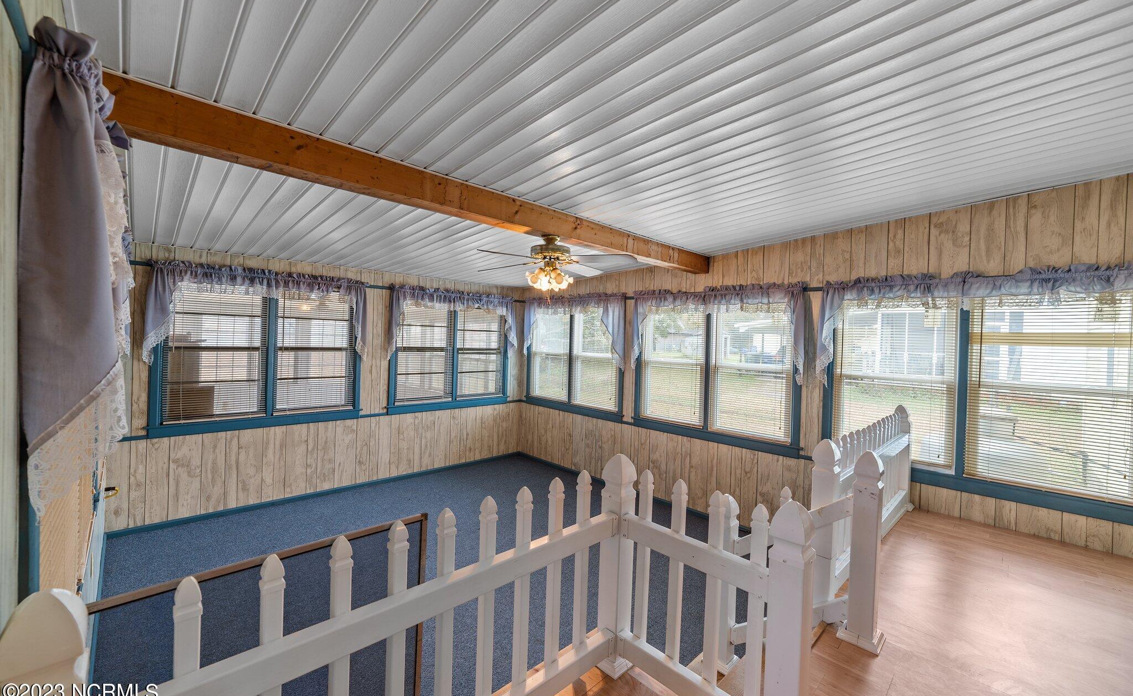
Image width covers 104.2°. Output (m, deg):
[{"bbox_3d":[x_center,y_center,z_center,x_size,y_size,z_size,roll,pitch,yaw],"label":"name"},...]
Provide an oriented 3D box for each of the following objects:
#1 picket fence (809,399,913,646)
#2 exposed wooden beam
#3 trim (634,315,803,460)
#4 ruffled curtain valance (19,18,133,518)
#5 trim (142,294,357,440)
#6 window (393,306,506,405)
[{"bbox_3d":[1.863,0.802,2.534,2.088,0.771,0.321,0,2,-43],"label":"picket fence"},{"bbox_3d":[-0.174,-0.864,3.070,4.334,0.178,0.146,0,2,-43],"label":"exposed wooden beam"},{"bbox_3d":[1.440,0.196,4.517,0.090,1.494,1.880,0,2,-43],"label":"trim"},{"bbox_3d":[-1.556,-0.191,1.470,0.130,0.901,1.821,0,2,-45],"label":"ruffled curtain valance"},{"bbox_3d":[-3.069,0.071,4.552,1.842,1.494,0.090,0,2,-43],"label":"trim"},{"bbox_3d":[-1.529,0.053,6.010,1.671,1.348,0.090,0,2,-43],"label":"window"}]

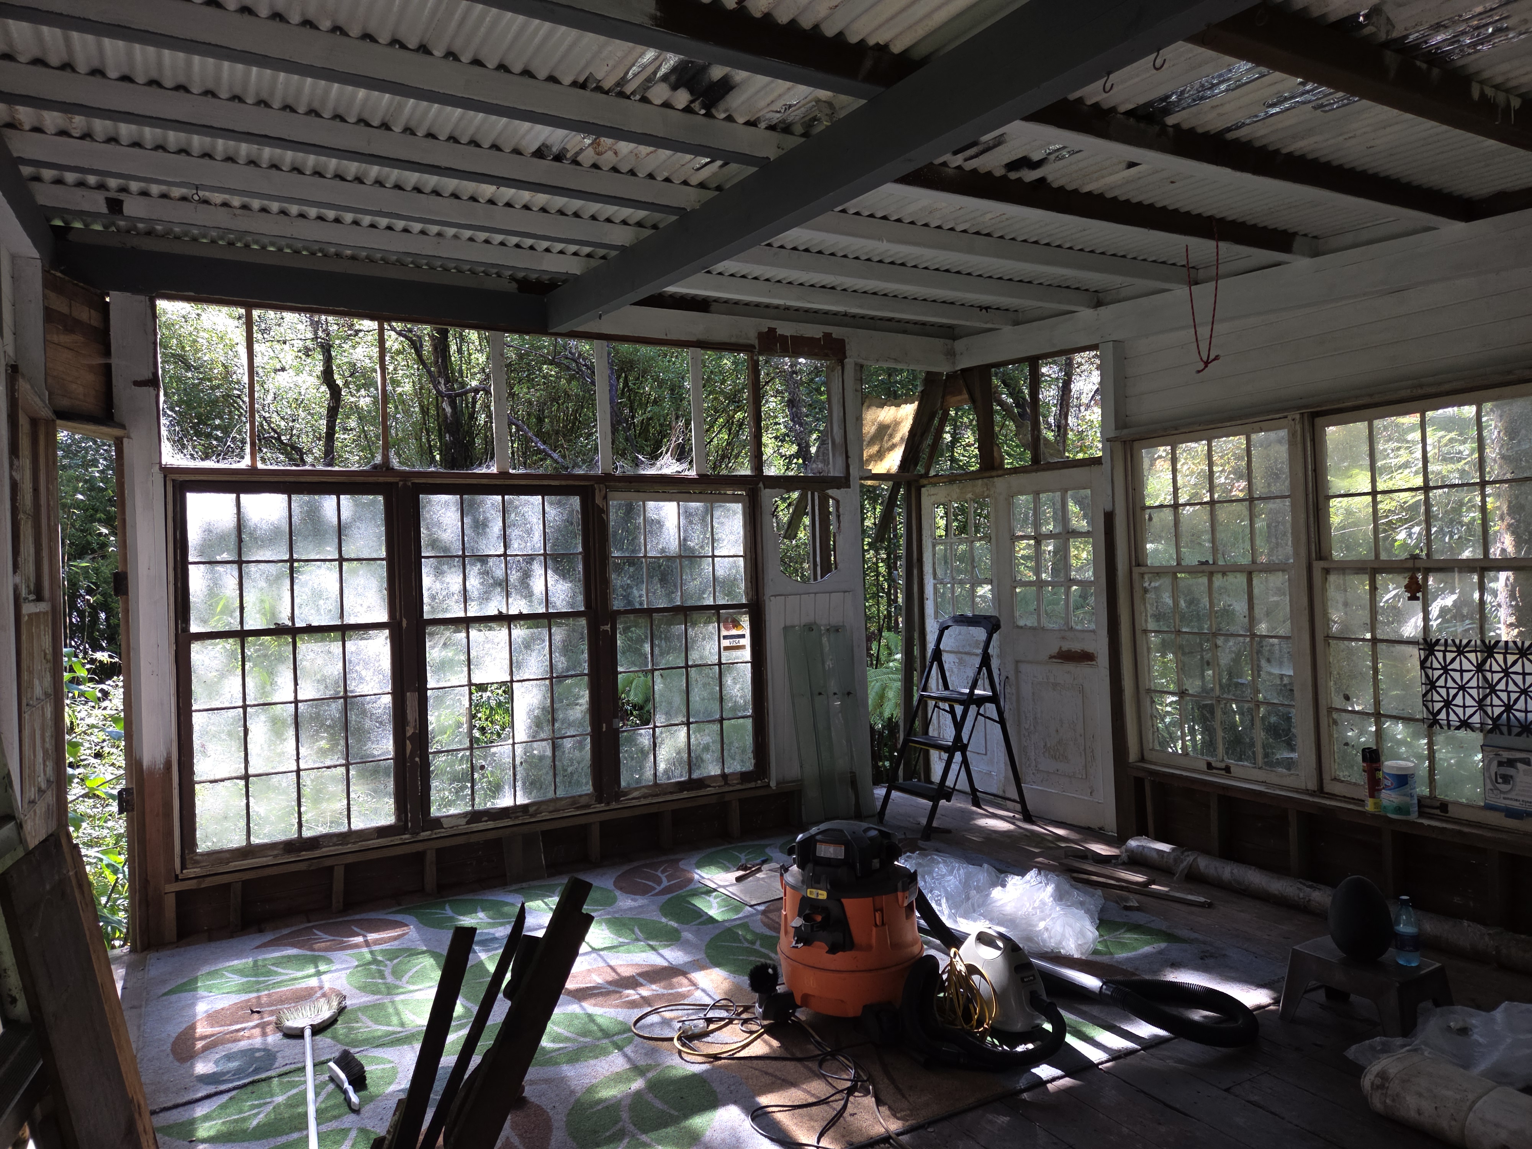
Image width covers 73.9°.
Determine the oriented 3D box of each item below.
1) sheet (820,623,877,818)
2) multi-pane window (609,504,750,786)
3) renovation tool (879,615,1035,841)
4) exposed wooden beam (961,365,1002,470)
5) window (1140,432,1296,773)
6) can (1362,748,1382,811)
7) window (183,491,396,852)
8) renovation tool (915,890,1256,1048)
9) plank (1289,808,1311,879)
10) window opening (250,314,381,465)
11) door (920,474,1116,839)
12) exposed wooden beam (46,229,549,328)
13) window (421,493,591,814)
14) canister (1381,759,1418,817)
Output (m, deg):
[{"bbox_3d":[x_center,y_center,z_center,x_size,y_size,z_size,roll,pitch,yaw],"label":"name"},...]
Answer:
[{"bbox_3d":[0.481,0.873,6.003,0.220,1.168,0.020,-7,-2,-30],"label":"sheet"},{"bbox_3d":[-0.440,0.361,5.525,0.815,1.515,0.070,-2,0,-30],"label":"multi-pane window"},{"bbox_3d":[1.052,0.827,5.776,0.730,1.168,0.490,-2,0,-25],"label":"renovation tool"},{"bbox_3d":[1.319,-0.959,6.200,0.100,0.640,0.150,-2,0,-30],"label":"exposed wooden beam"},{"bbox_3d":[2.167,0.135,4.936,0.070,1.579,0.842,-2,0,-30],"label":"window"},{"bbox_3d":[2.482,0.842,4.165,0.068,0.250,0.068,-2,0,19],"label":"can"},{"bbox_3d":[-2.104,0.409,4.555,0.818,1.545,0.070,-2,0,-30],"label":"window"},{"bbox_3d":[0.997,1.289,3.617,0.420,0.300,1.400,-2,0,-44],"label":"renovation tool"},{"bbox_3d":[2.425,1.217,4.623,0.090,0.306,0.042,-2,0,-30],"label":"plank"},{"bbox_3d":[-2.039,-0.831,4.678,0.551,0.691,0.070,-2,0,-30],"label":"window opening"},{"bbox_3d":[1.464,0.407,6.098,0.050,1.977,1.510,-2,0,-30],"label":"door"},{"bbox_3d":[-1.990,-1.287,4.629,2.035,0.185,0.090,-2,0,-30],"label":"exposed wooden beam"},{"bbox_3d":[-1.267,0.376,5.043,0.825,1.544,0.070,-2,0,-30],"label":"window"},{"bbox_3d":[2.533,0.861,4.067,0.137,0.210,0.137,-2,0,-30],"label":"canister"}]

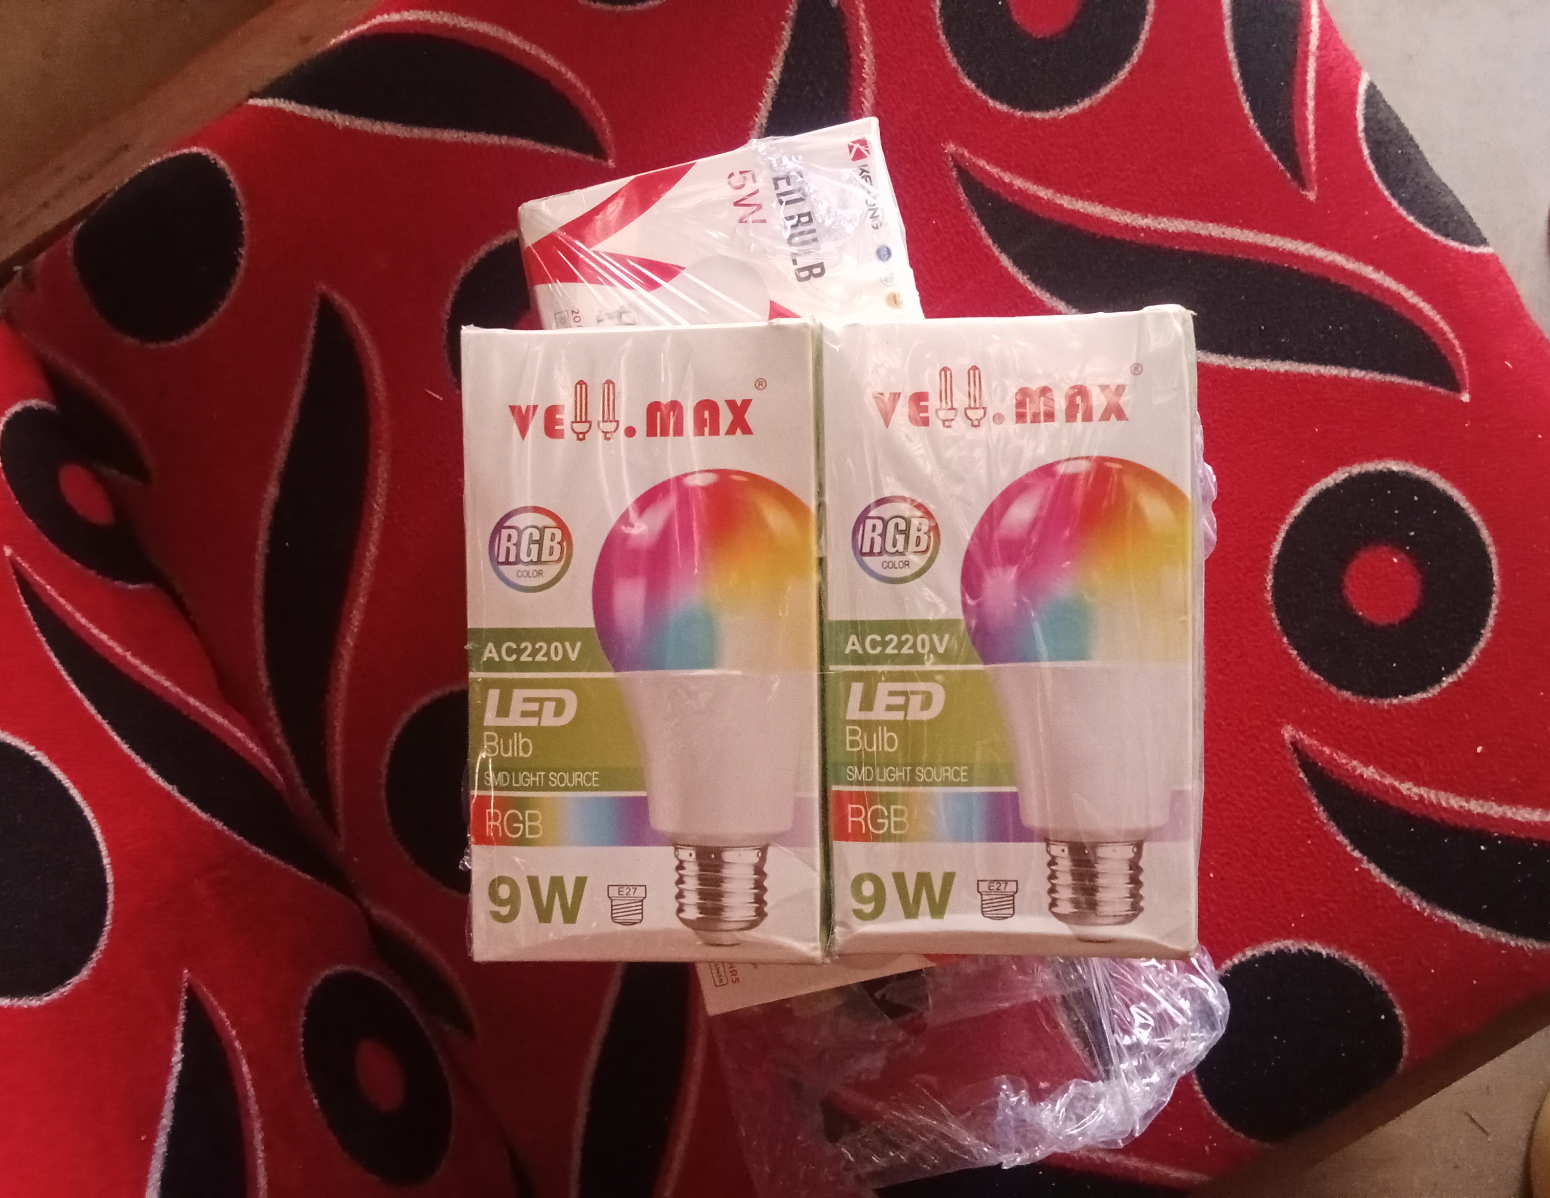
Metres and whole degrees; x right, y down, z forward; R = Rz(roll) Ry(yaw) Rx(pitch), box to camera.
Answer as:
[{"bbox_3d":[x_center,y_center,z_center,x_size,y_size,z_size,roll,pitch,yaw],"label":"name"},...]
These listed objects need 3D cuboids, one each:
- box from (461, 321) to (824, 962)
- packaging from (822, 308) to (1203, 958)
[{"bbox_3d":[-0.022,0.008,0.262,0.063,0.063,0.113,-1,90,2],"label":"box"},{"bbox_3d":[0.043,0.007,0.259,0.063,0.063,0.113,-1,90,2],"label":"packaging"}]

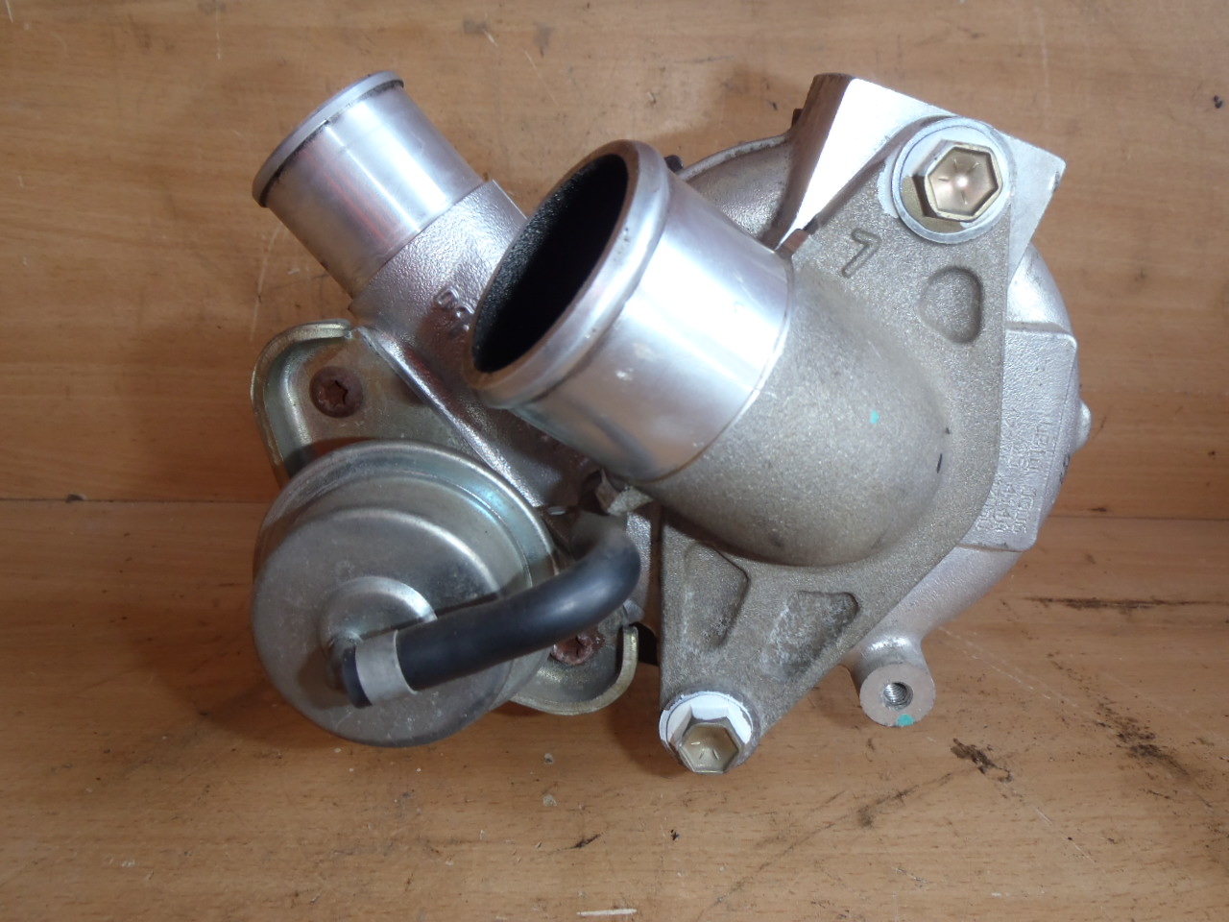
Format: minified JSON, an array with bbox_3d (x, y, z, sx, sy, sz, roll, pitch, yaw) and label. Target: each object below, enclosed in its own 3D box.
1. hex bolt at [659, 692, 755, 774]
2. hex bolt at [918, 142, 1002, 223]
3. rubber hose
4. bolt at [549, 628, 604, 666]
[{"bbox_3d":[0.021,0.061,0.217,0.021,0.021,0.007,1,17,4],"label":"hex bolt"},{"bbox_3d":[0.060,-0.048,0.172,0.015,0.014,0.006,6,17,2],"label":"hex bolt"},{"bbox_3d":[-0.021,0.029,0.191,0.066,0.015,0.028,-28,19,-15],"label":"rubber hose"},{"bbox_3d":[-0.010,0.043,0.234,0.012,0.012,0.004,1,17,4],"label":"bolt"}]

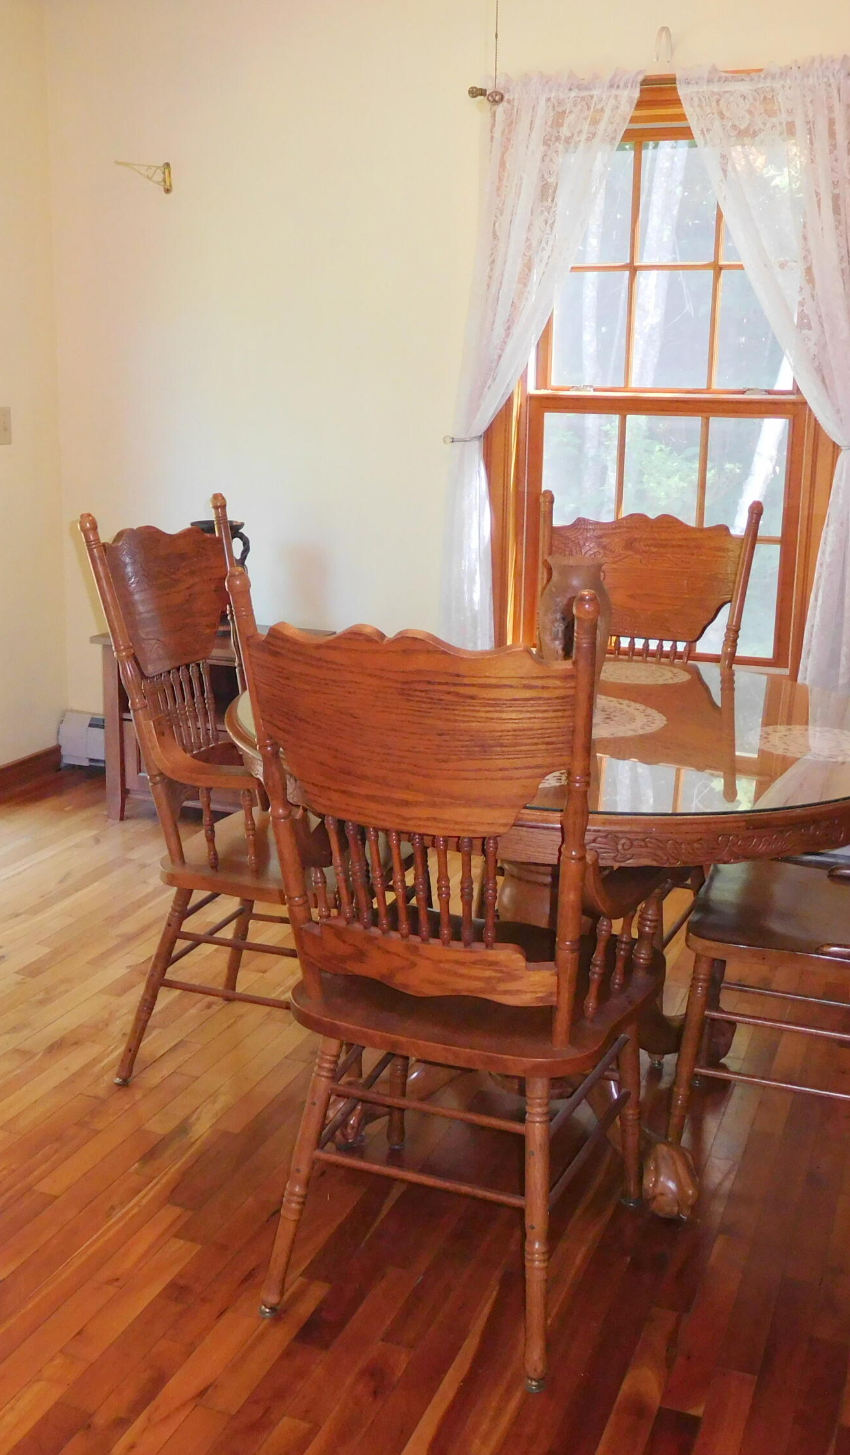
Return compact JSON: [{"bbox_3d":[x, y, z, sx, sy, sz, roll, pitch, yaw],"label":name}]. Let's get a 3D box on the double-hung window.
[{"bbox_3d":[0.680,-0.950,4.003,1.035,1.705,0.080,6,14,20],"label":"double-hung window"}]

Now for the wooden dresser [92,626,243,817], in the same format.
[{"bbox_3d":[-0.641,-0.006,4.356,0.625,0.571,0.420,6,14,21],"label":"wooden dresser"}]

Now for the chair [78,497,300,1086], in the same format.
[{"bbox_3d":[-0.278,0.132,2.694,0.575,1.093,0.520,6,14,21],"label":"chair"}]

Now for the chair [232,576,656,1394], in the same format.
[{"bbox_3d":[0.054,0.292,2.014,0.540,1.076,0.580,6,14,20],"label":"chair"}]

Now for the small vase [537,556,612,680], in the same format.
[{"bbox_3d":[0.269,-0.157,2.452,0.133,0.277,0.133,6,14,21],"label":"small vase"}]

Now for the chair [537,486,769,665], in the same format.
[{"bbox_3d":[0.375,0.099,2.881,0.500,1.093,0.550,6,14,21],"label":"chair"}]

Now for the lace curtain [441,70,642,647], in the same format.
[{"bbox_3d":[0.315,-0.924,4.067,0.535,1.820,0.110,6,14,20],"label":"lace curtain"}]

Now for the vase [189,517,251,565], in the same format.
[{"bbox_3d":[-0.616,-0.454,4.263,0.205,0.345,0.200,6,14,21],"label":"vase"}]

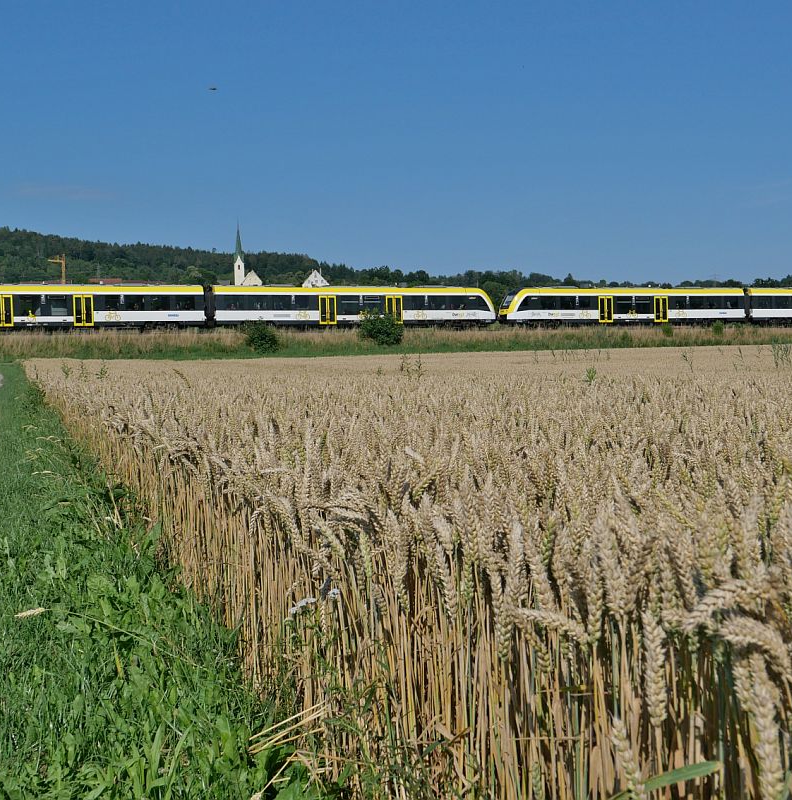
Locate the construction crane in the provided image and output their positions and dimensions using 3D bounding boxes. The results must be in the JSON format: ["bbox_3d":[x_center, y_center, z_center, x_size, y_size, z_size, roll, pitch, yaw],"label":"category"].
[{"bbox_3d":[-150.500,-53.700,548.400,3.500,23.500,25.000,0,5,0],"label":"construction crane"}]

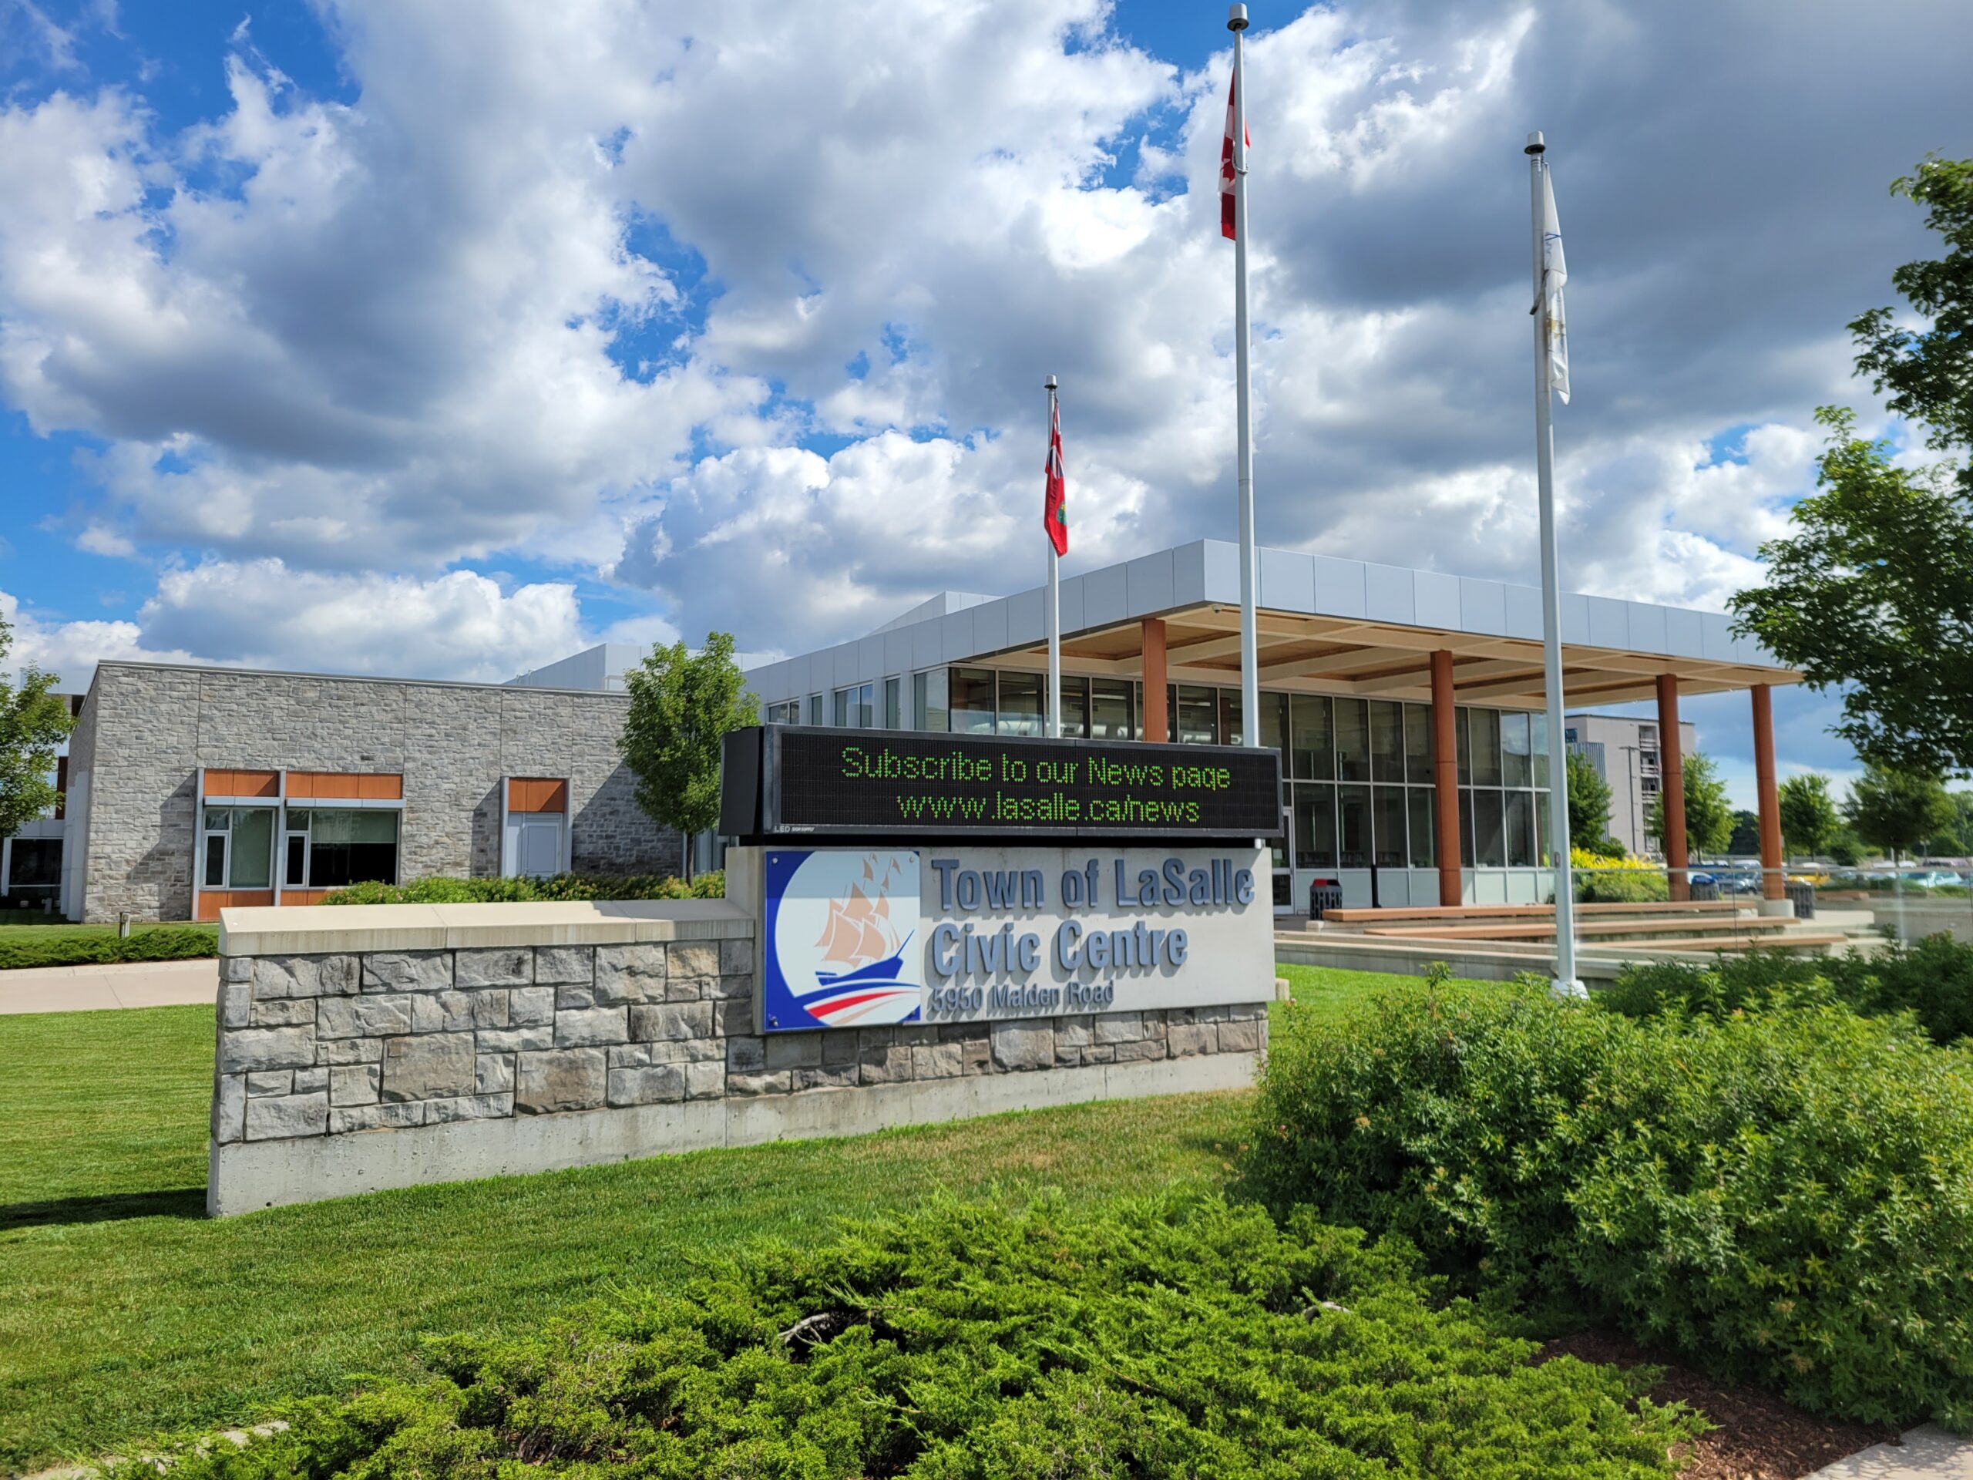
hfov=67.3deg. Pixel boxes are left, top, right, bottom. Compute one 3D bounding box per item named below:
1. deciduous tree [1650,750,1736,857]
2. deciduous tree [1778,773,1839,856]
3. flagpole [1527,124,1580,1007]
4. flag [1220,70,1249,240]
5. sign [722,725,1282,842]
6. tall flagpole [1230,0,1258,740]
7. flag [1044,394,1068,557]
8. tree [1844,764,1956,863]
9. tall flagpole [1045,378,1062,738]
[{"bbox_3d":[33.296,3.913,69.944,4.366,6.687,4.235,0,-6,0],"label":"deciduous tree"},{"bbox_3d":[43.143,4.872,77.885,3.649,6.276,3.539,0,-6,0],"label":"deciduous tree"},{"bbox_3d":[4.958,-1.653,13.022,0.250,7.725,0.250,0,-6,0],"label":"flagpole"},{"bbox_3d":[2.857,-6.753,17.059,0.330,2.124,0.300,0,-6,0],"label":"flag"},{"bbox_3d":[0.179,0.308,8.948,3.411,0.571,0.827,3,-6,-28],"label":"sign"},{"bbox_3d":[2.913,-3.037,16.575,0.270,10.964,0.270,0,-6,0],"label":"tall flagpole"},{"bbox_3d":[0.916,-3.536,19.789,0.330,2.231,0.280,0,-6,0],"label":"flag"},{"bbox_3d":[40.690,3.949,65.919,5.145,5.791,4.991,0,-6,0],"label":"tree"},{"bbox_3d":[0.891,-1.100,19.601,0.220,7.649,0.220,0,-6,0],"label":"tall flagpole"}]

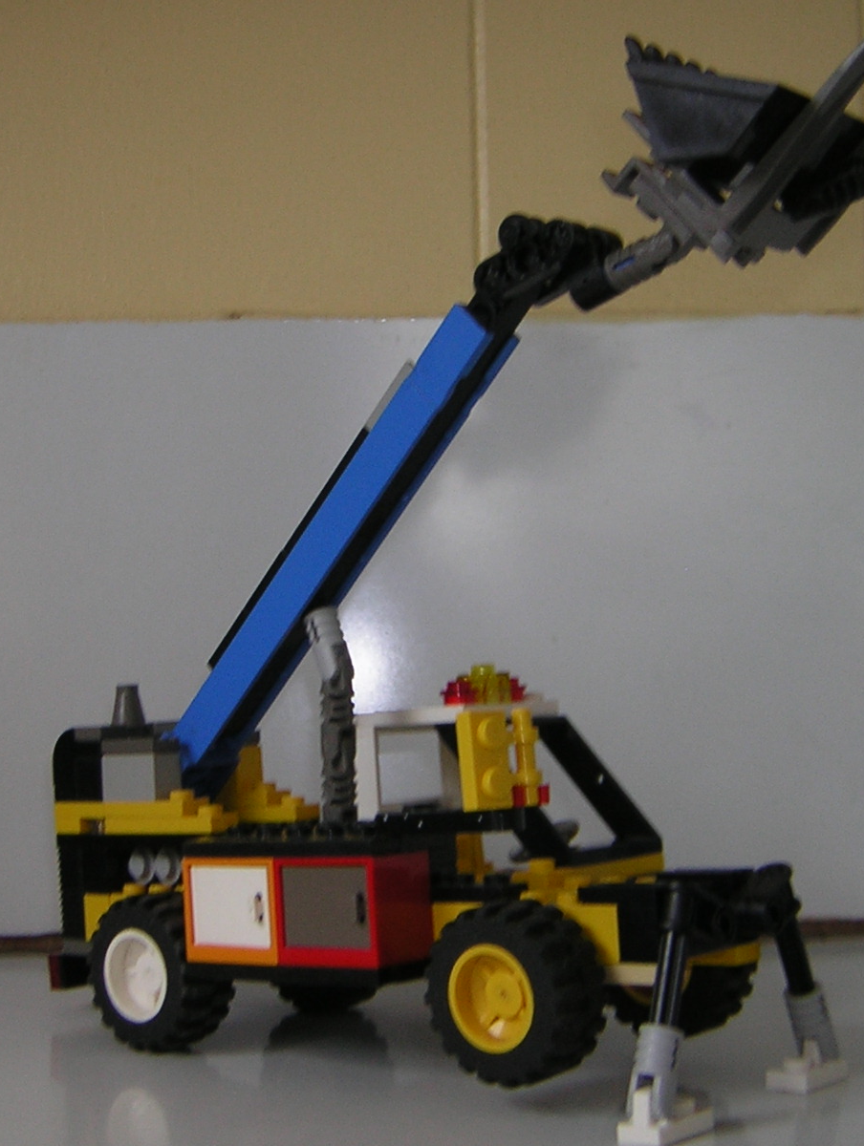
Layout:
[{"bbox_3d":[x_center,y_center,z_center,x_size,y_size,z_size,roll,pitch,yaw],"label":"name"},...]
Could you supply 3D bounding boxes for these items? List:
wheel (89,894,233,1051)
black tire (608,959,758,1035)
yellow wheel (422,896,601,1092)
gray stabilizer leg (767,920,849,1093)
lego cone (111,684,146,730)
[{"bbox_3d":[-0.054,0.080,0.379,0.030,0.030,0.014,-3,-3,39],"label":"wheel"},{"bbox_3d":[0.046,0.073,0.363,0.030,0.030,0.014,-3,-3,39],"label":"black tire"},{"bbox_3d":[0.014,0.072,0.324,0.030,0.030,0.014,-3,-3,39],"label":"yellow wheel"},{"bbox_3d":[0.067,0.076,0.338,0.008,0.029,0.017,-3,-3,39],"label":"gray stabilizer leg"},{"bbox_3d":[-0.065,0.028,0.405,0.008,0.010,0.008,-1,-3,0],"label":"lego cone"}]

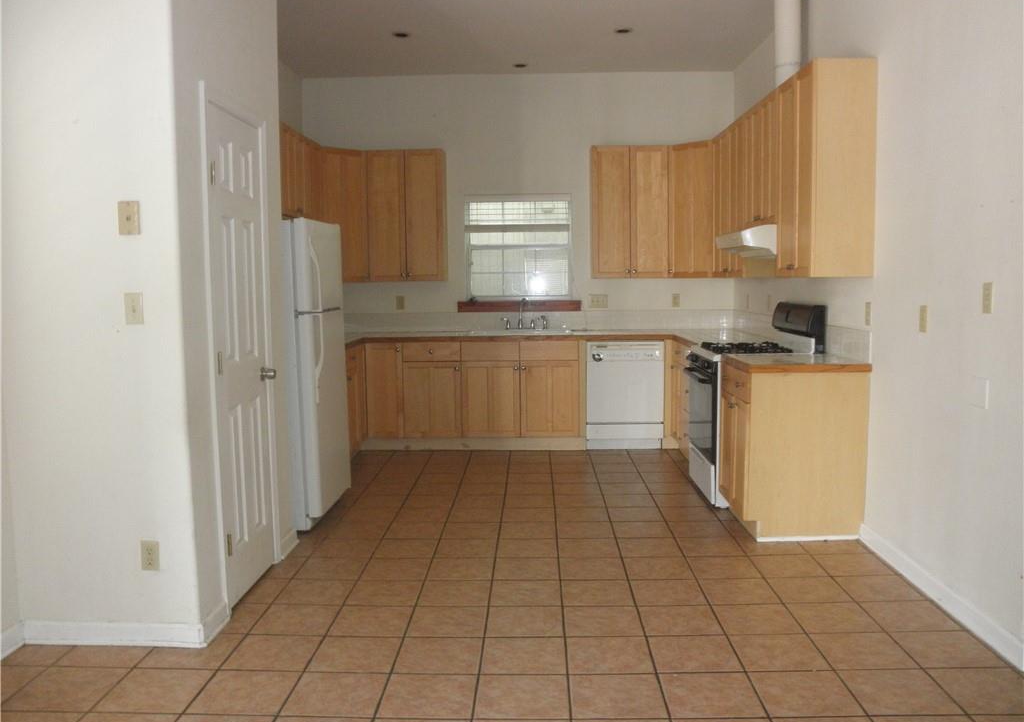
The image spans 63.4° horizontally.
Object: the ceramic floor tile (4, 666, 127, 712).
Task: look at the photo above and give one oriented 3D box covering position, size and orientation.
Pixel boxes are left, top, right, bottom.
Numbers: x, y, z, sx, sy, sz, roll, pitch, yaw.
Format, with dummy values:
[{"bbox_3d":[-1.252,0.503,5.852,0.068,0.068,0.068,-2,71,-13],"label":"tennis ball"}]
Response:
[{"bbox_3d":[-1.482,1.102,2.780,0.299,0.010,0.299,-1,5,2],"label":"ceramic floor tile"}]

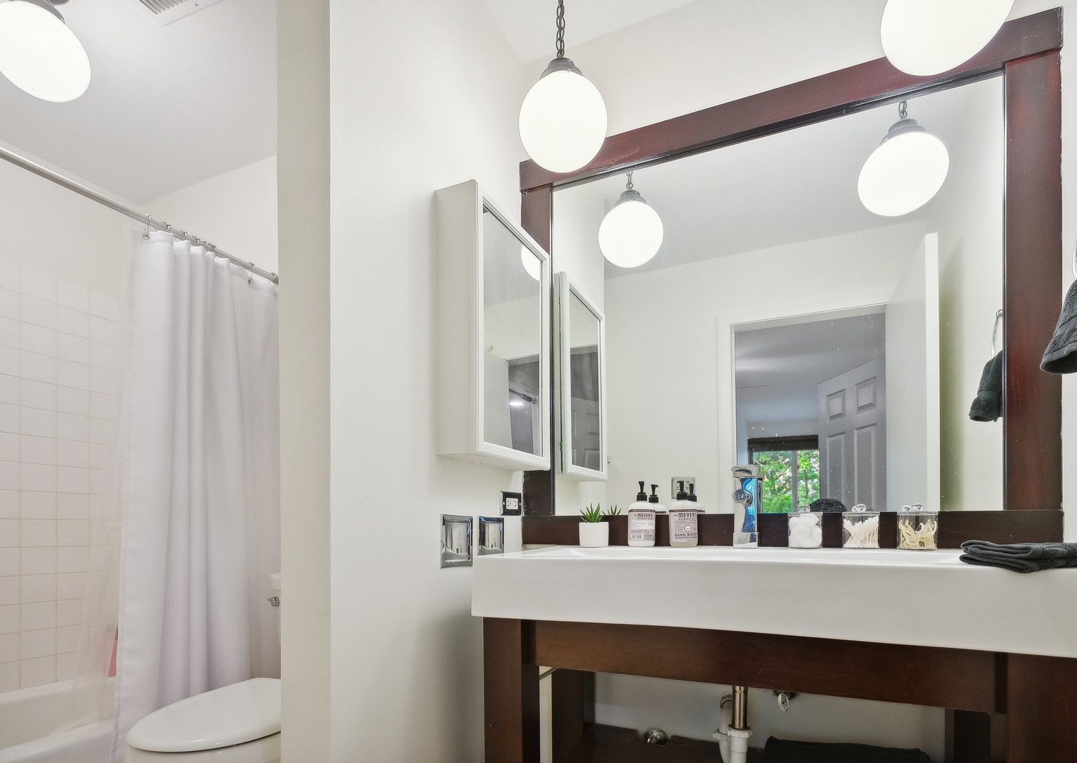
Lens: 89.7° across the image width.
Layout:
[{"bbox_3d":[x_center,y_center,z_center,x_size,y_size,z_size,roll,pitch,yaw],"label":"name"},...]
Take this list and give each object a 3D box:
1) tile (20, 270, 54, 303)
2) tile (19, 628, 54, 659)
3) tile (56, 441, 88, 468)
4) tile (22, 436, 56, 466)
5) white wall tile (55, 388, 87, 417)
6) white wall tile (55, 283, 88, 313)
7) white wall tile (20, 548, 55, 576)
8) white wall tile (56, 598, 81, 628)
[{"bbox_3d":[-1.985,-0.381,2.147,0.009,0.105,0.108,-3,-7,27],"label":"tile"},{"bbox_3d":[-1.985,1.040,2.147,0.009,0.108,0.108,-3,-7,27],"label":"tile"},{"bbox_3d":[-1.929,0.301,2.242,0.010,0.109,0.111,-1,-7,27],"label":"tile"},{"bbox_3d":[-1.979,0.273,2.142,0.010,0.109,0.111,-1,-7,27],"label":"tile"},{"bbox_3d":[-1.914,0.082,2.227,0.010,0.110,0.108,0,-4,29],"label":"white wall tile"},{"bbox_3d":[-1.929,-0.355,2.241,0.009,0.105,0.108,-3,-7,27],"label":"white wall tile"},{"bbox_3d":[-1.969,0.711,2.131,0.010,0.108,0.108,-5,-7,26],"label":"white wall tile"},{"bbox_3d":[-1.905,0.950,2.215,0.010,0.108,0.108,-5,-7,26],"label":"white wall tile"}]

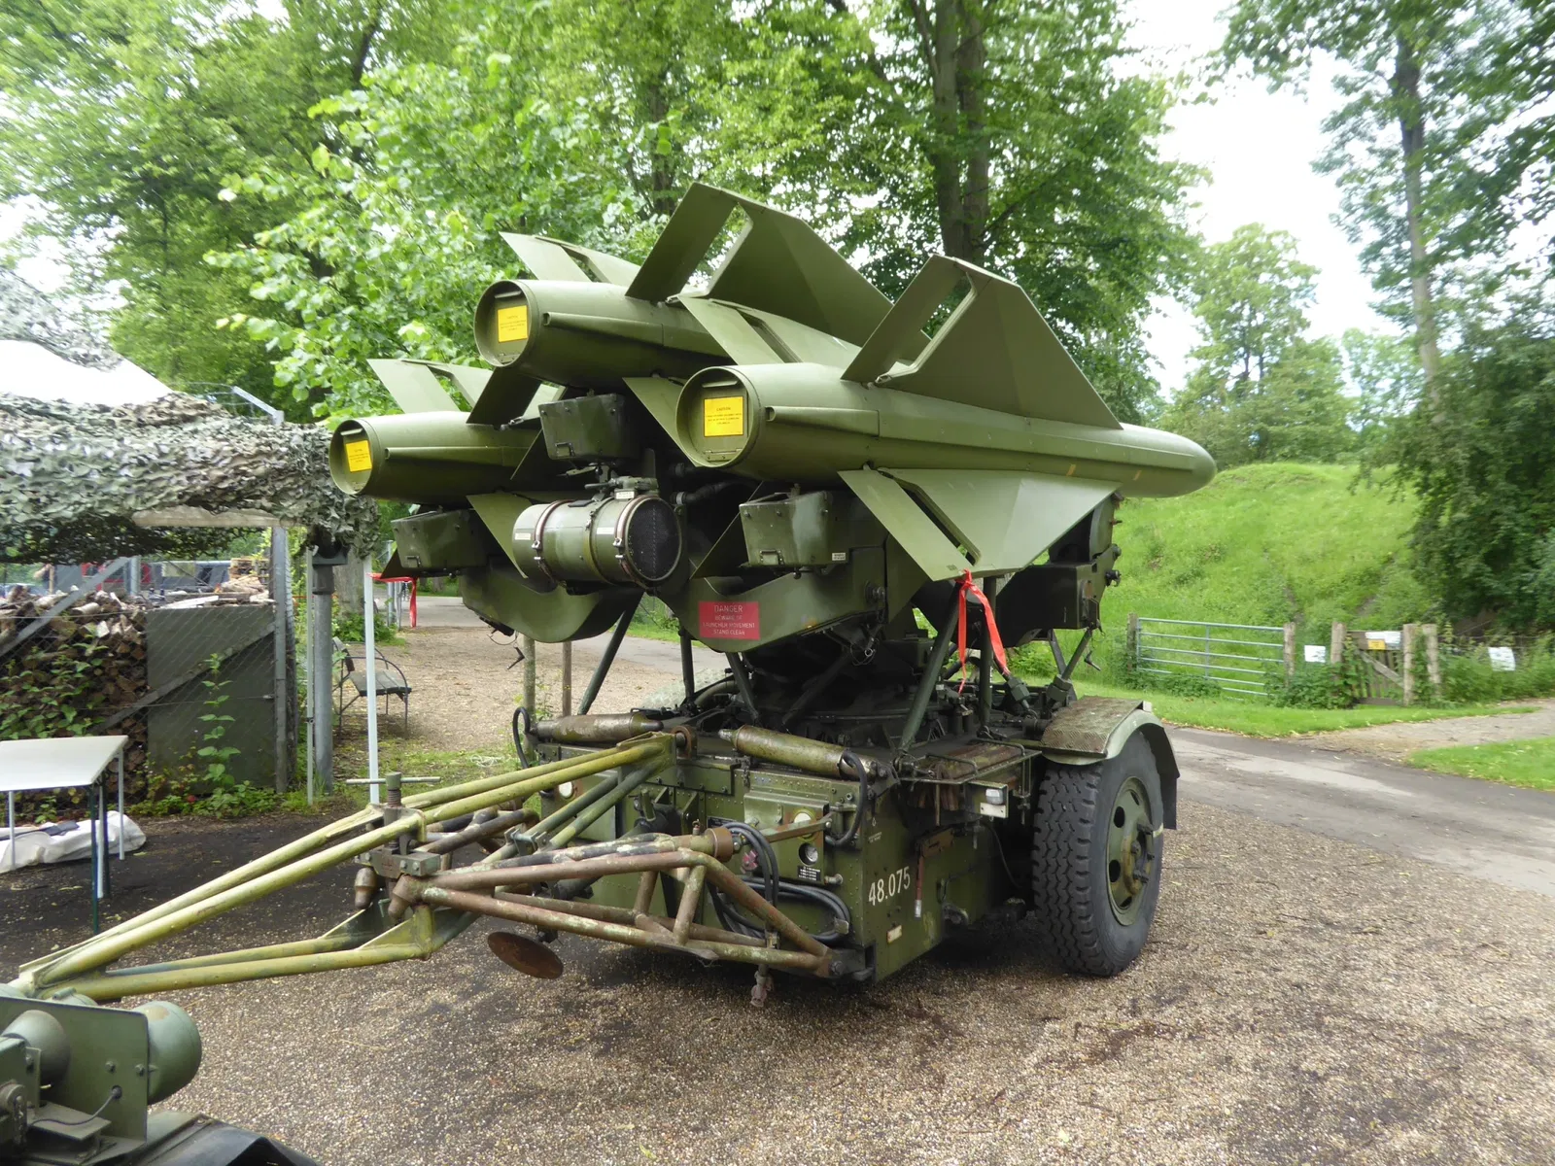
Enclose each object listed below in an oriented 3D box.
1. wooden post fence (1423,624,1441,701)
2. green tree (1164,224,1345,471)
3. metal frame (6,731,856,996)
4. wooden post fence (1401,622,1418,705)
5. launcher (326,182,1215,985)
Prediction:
[{"bbox_3d":[9.231,1.139,15.200,0.155,1.130,0.155,-1,-1,17],"label":"wooden post fence"},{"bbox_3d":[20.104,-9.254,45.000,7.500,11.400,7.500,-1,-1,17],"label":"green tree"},{"bbox_3d":[-0.949,0.956,2.983,1.400,0.740,2.120,-1,-1,36],"label":"metal frame"},{"bbox_3d":[8.847,1.149,15.100,0.160,1.160,0.160,-1,-1,17],"label":"wooden post fence"},{"bbox_3d":[0.670,0.142,5.253,2.519,2.778,5.114,-1,-1,36],"label":"launcher"}]

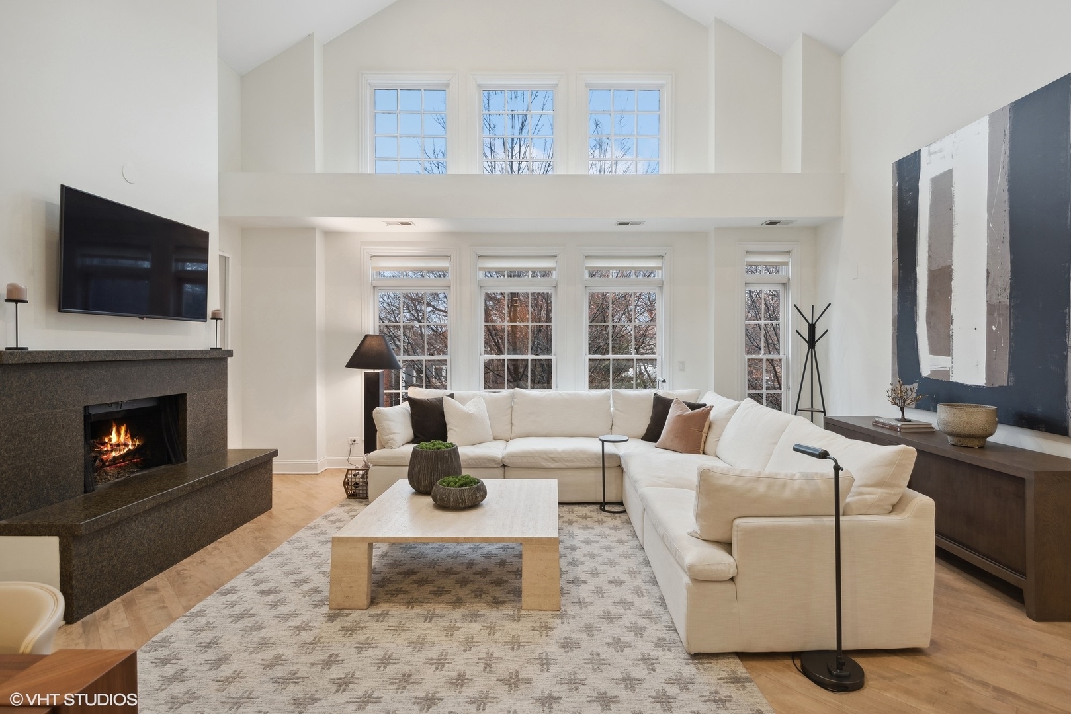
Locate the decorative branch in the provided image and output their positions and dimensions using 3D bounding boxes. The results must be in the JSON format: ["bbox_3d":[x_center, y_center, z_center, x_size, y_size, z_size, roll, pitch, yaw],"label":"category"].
[{"bbox_3d":[2.860,0.330,3.910,0.264,0.332,0.196,0,1,0],"label":"decorative branch"}]

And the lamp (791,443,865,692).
[{"bbox_3d":[1.206,0.838,2.102,0.220,0.904,0.283,0,1,-24],"label":"lamp"}]

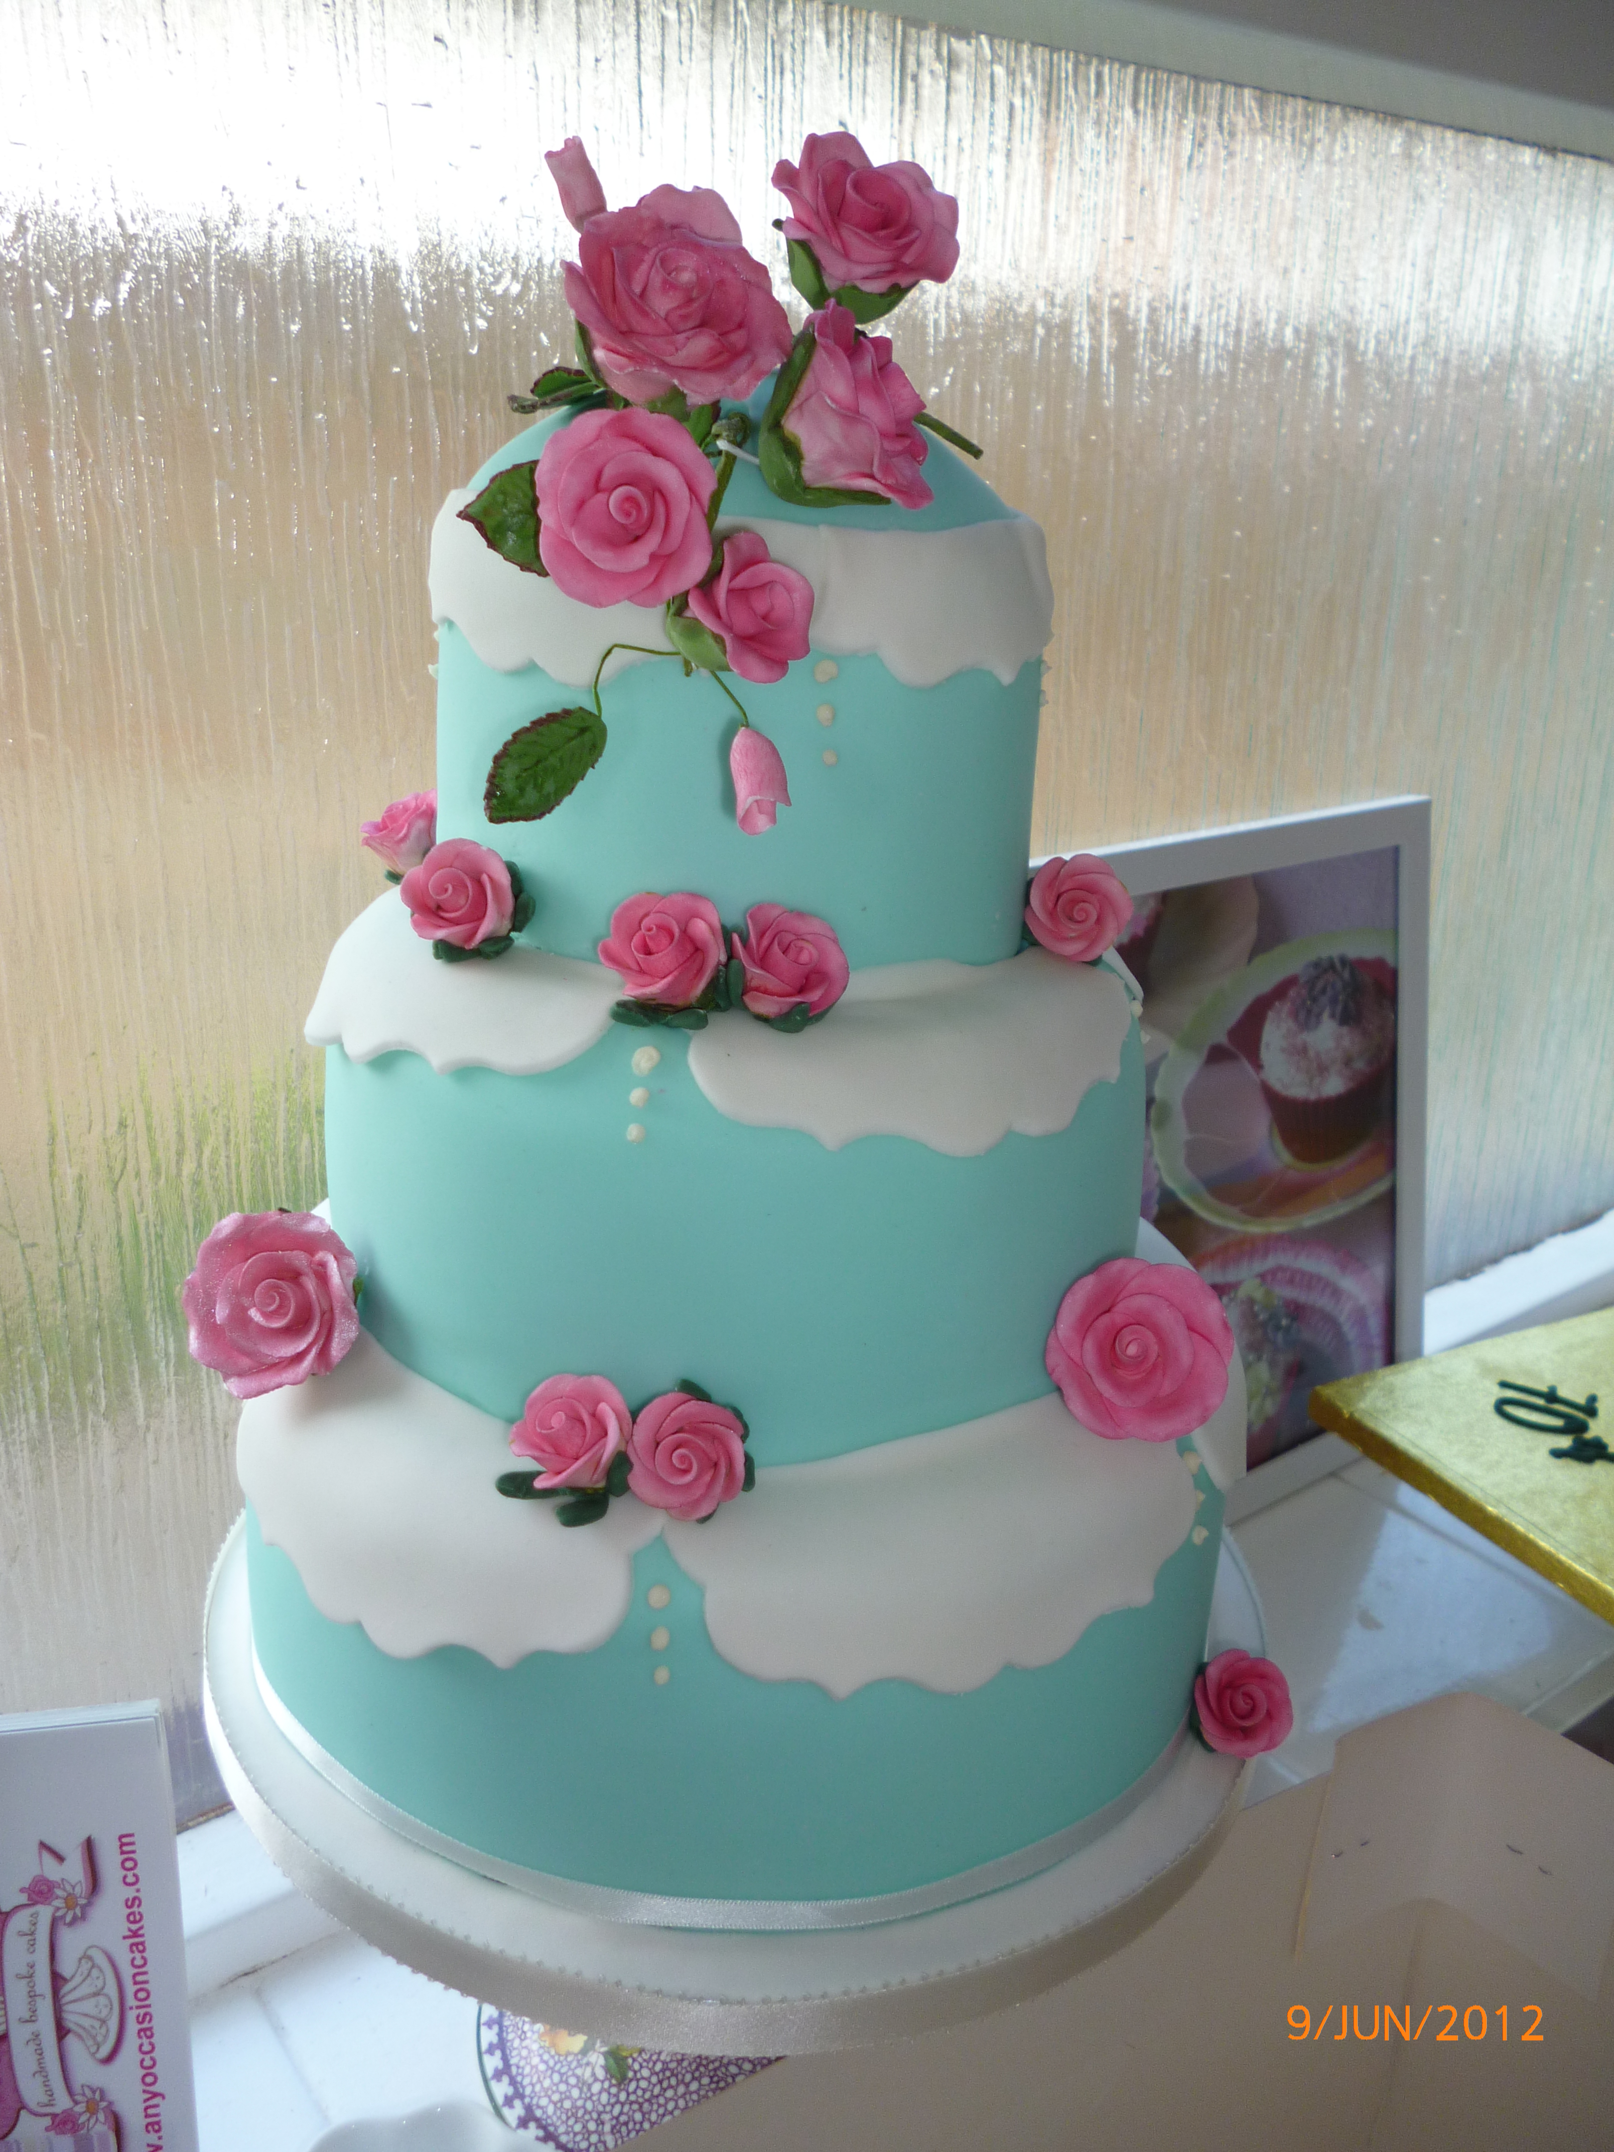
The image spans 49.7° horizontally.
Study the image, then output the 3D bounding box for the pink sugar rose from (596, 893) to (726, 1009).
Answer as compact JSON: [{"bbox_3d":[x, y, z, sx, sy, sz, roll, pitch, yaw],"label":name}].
[{"bbox_3d":[-0.034,-0.030,0.412,0.029,0.027,0.024,8,-21,14],"label":"pink sugar rose"}]

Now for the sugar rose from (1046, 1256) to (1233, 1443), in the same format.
[{"bbox_3d":[0.078,0.064,0.407,0.043,0.043,0.025,3,0,-1],"label":"sugar rose"}]

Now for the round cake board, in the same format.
[{"bbox_3d":[-0.019,0.153,0.524,0.306,0.018,0.306,3,21,0],"label":"round cake board"}]

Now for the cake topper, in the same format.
[{"bbox_3d":[-0.022,-0.142,0.418,0.121,0.160,0.110,3,22,0],"label":"cake topper"}]

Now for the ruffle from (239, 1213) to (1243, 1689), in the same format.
[{"bbox_3d":[-0.013,0.064,0.489,0.281,0.039,0.281,3,21,0],"label":"ruffle"}]

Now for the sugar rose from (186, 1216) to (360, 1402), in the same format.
[{"bbox_3d":[-0.143,0.061,0.462,0.047,0.049,0.033,-1,-12,-9],"label":"sugar rose"}]

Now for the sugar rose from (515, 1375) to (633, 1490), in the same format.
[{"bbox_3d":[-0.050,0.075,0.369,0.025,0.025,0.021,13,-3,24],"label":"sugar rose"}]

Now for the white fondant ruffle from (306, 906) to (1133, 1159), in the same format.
[{"bbox_3d":[-0.020,-0.035,0.451,0.214,0.031,0.214,3,21,0],"label":"white fondant ruffle"}]

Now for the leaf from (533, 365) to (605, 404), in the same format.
[{"bbox_3d":[-0.061,-0.176,0.443,0.024,0.008,0.018,12,40,12],"label":"leaf"}]

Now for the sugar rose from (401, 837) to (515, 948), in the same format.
[{"bbox_3d":[-0.087,-0.045,0.433,0.029,0.028,0.023,5,-14,7],"label":"sugar rose"}]

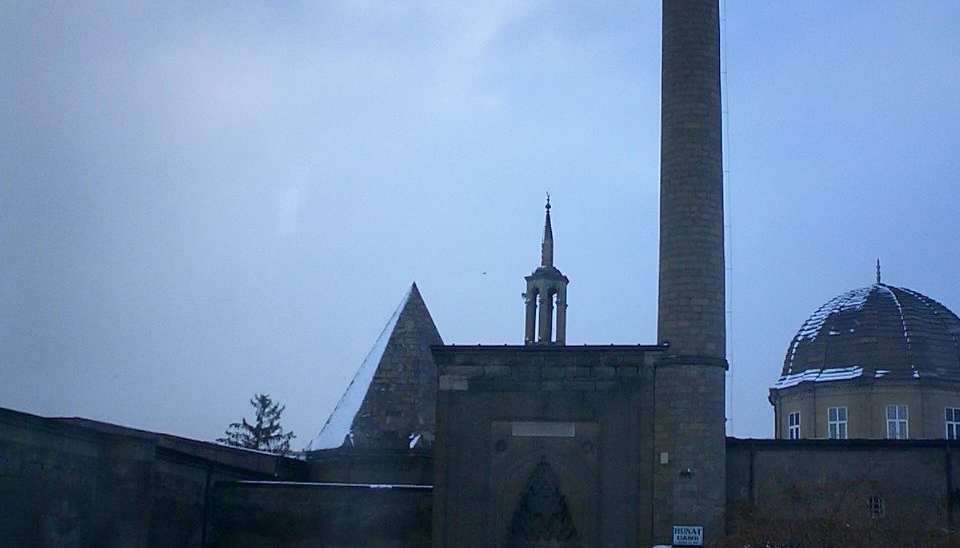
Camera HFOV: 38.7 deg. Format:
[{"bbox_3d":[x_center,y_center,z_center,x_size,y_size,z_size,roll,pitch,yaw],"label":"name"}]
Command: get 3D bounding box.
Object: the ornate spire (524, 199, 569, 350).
[{"bbox_3d":[2.402,-0.010,48.594,1.550,5.680,1.550,2,-12,-2],"label":"ornate spire"}]

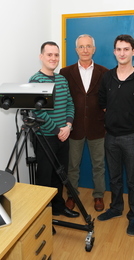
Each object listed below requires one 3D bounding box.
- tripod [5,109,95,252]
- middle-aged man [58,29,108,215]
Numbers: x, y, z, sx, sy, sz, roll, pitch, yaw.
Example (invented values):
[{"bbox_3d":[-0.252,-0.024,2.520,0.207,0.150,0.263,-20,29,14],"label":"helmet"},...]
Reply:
[{"bbox_3d":[-0.183,0.415,2.179,0.800,1.180,0.880,4,14,19],"label":"tripod"},{"bbox_3d":[0.206,-0.030,2.700,0.560,1.800,0.340,1,14,6],"label":"middle-aged man"}]

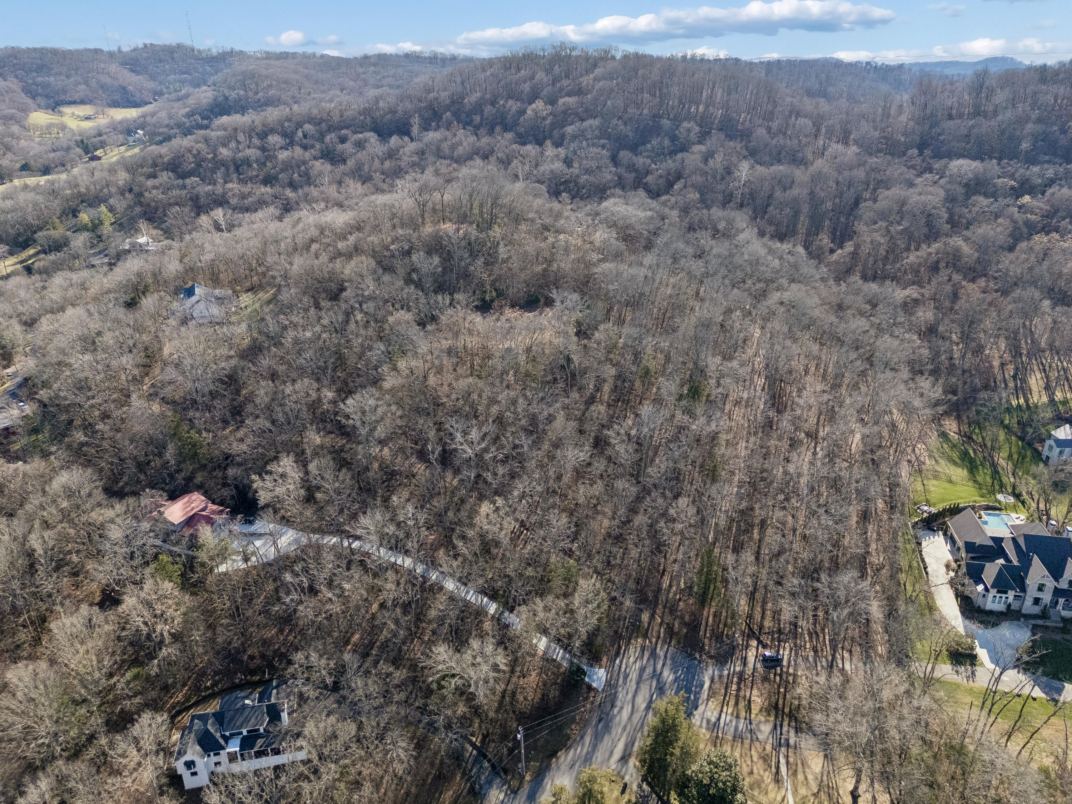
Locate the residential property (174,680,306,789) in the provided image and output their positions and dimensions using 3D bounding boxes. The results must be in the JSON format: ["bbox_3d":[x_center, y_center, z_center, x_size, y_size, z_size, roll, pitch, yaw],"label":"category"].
[{"bbox_3d":[-52.521,60.445,136.482,21.200,9.000,14.800,-4,24,-10],"label":"residential property"}]

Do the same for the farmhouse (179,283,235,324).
[{"bbox_3d":[-140.816,-42.281,318.000,19.600,9.600,24.000,-5,24,-11],"label":"farmhouse"}]

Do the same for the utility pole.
[{"bbox_3d":[-2.463,62.159,131.617,1.000,11.700,0.700,0,23,0],"label":"utility pole"}]

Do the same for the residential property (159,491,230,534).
[{"bbox_3d":[-89.465,29.257,192.214,15.000,7.200,12.200,10,25,23],"label":"residential property"}]

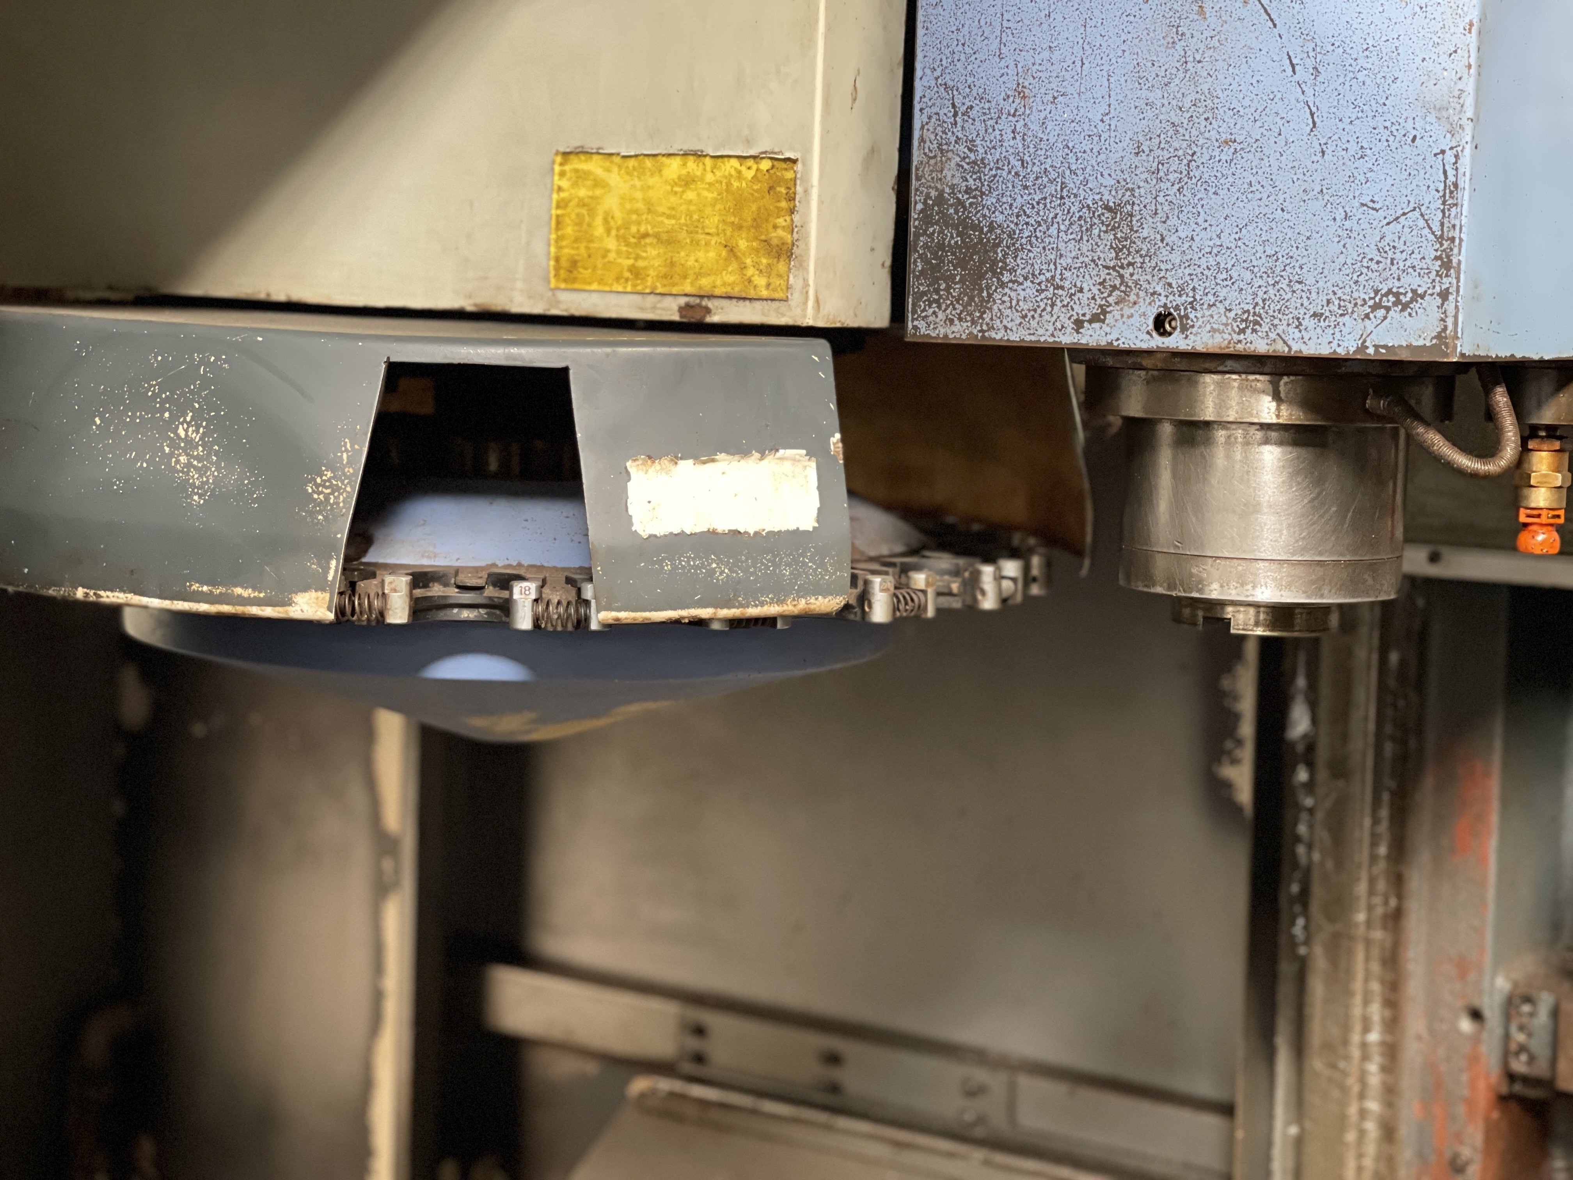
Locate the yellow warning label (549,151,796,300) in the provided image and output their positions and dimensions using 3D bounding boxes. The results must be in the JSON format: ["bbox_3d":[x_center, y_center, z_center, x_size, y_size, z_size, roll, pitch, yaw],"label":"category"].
[{"bbox_3d":[-0.058,-0.183,1.460,0.137,0.070,0.002,5,7,26],"label":"yellow warning label"}]

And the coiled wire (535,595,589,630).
[{"bbox_3d":[-0.115,0.013,1.500,0.029,0.017,0.017,1,6,-10],"label":"coiled wire"}]

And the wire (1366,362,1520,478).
[{"bbox_3d":[0.337,-0.087,1.490,0.077,0.057,0.045,3,6,8],"label":"wire"}]

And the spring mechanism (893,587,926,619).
[{"bbox_3d":[0.066,0.007,1.590,0.017,0.017,0.027,8,8,44],"label":"spring mechanism"}]

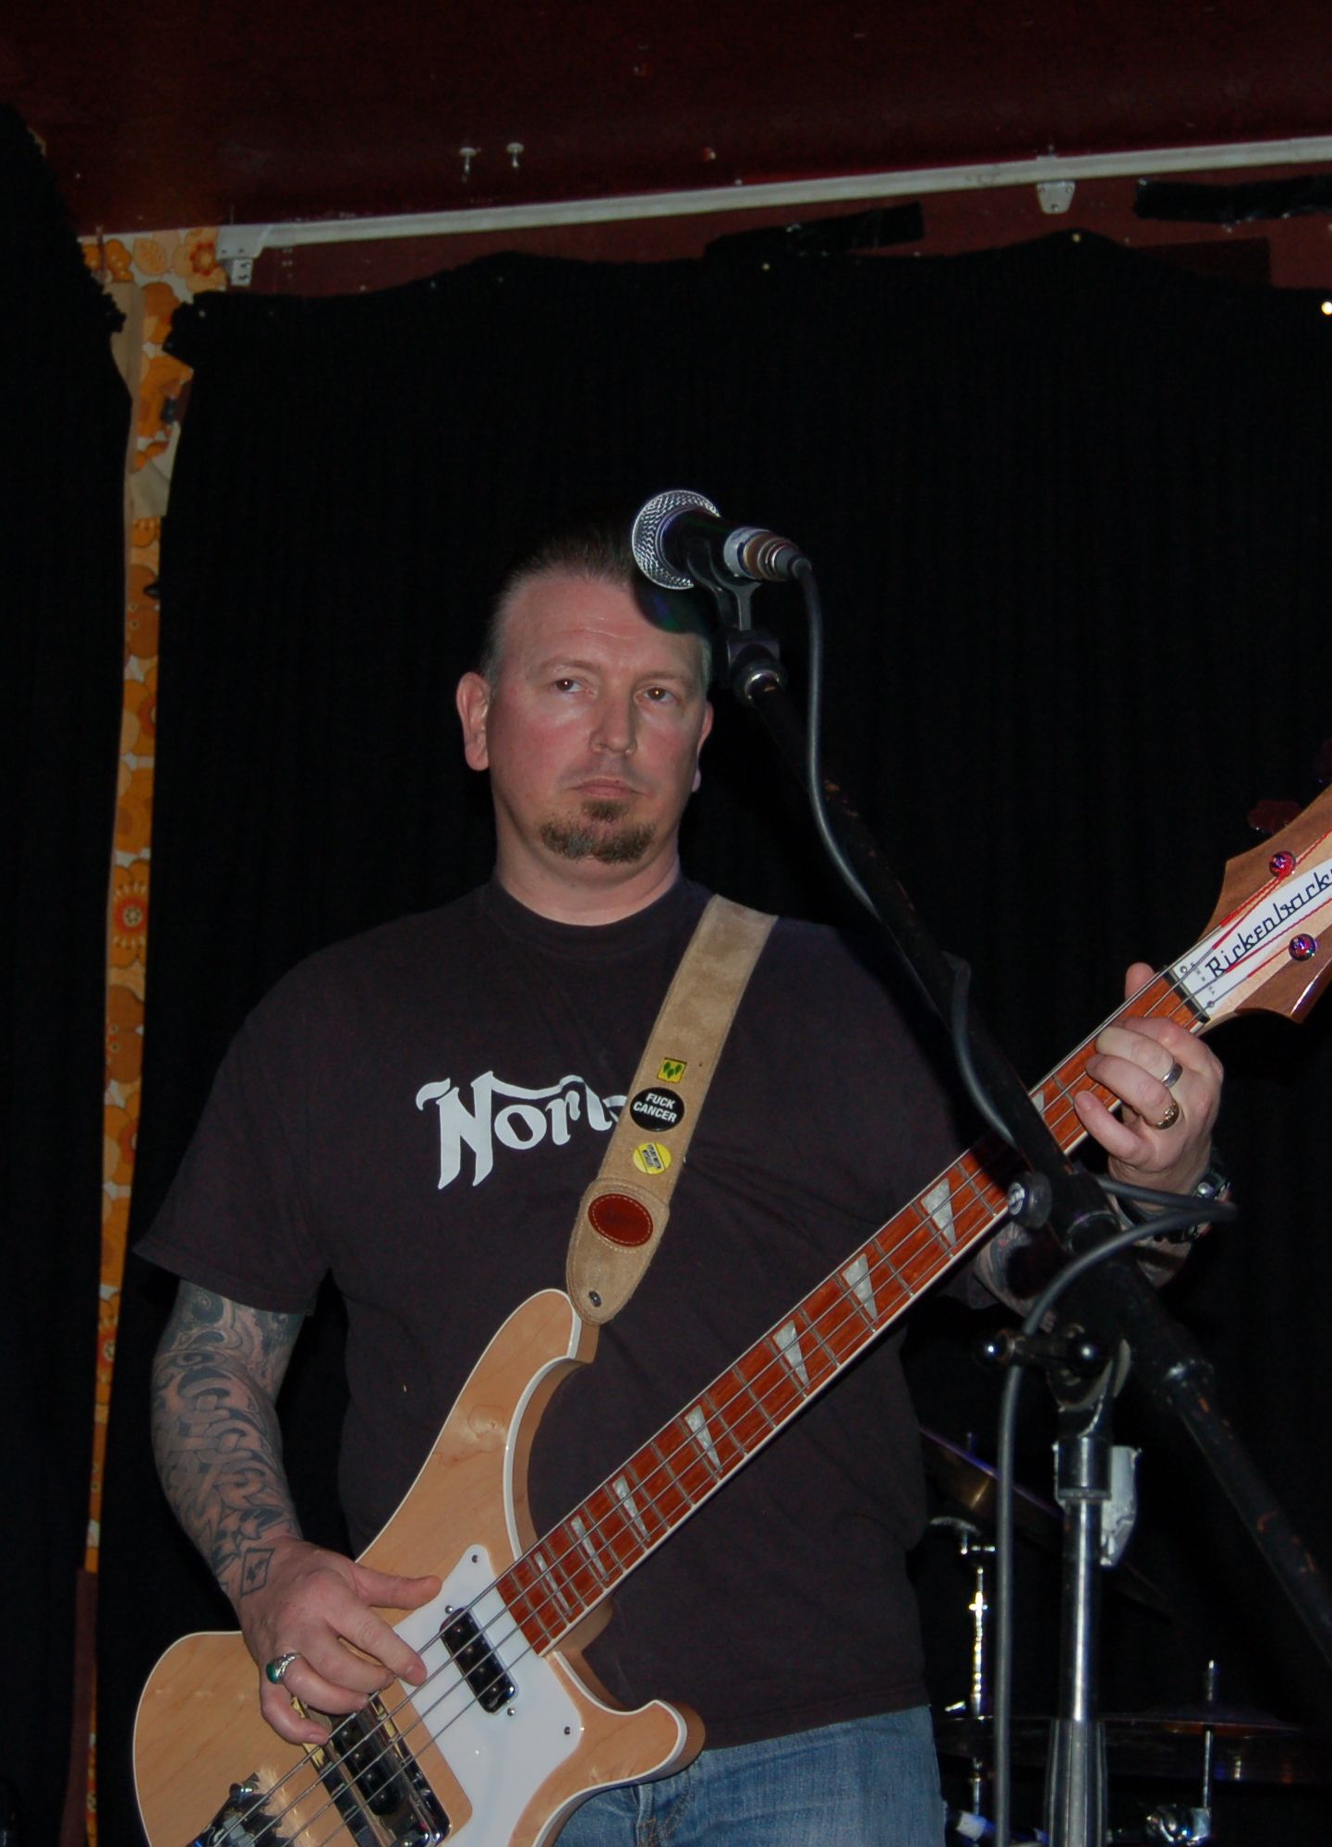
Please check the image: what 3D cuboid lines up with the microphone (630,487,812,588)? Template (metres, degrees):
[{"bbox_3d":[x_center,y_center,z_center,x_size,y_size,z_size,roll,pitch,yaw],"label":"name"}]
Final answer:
[{"bbox_3d":[0.021,-0.188,1.950,0.052,0.052,0.175,3,7,-12],"label":"microphone"}]

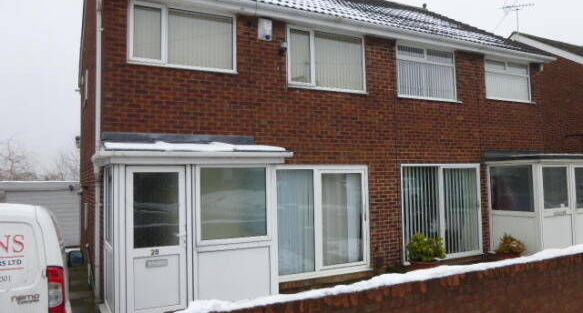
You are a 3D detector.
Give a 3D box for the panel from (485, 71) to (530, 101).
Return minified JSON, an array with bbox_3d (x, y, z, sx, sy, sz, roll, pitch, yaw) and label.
[{"bbox_3d":[5.367,-1.721,10.831,1.630,0.650,0.050,0,-3,-28],"label":"panel"}]

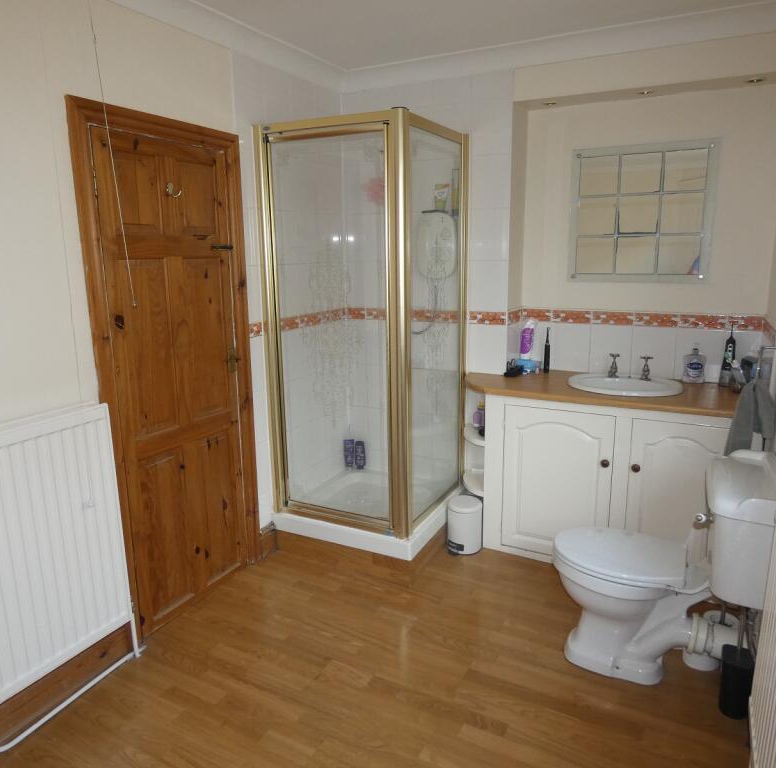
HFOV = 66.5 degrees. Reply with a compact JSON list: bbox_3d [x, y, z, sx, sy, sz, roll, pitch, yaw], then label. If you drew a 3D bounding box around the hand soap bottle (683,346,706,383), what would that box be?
[{"bbox_3d":[1.493,-0.096,2.875,0.097,0.194,0.059,6,14,26],"label":"hand soap bottle"}]

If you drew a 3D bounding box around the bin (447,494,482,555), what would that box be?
[{"bbox_3d":[0.399,0.724,3.071,0.172,0.257,0.183,-1,13,0],"label":"bin"}]

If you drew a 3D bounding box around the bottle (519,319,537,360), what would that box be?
[{"bbox_3d":[0.748,-0.225,3.212,0.077,0.262,0.054,6,14,26],"label":"bottle"}]

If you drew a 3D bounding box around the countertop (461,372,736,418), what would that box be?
[{"bbox_3d":[1.021,0.022,2.893,1.372,0.035,0.545,6,14,26],"label":"countertop"}]

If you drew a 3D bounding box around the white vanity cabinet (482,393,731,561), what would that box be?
[{"bbox_3d":[1.121,0.450,2.952,1.169,0.827,0.525,6,14,26],"label":"white vanity cabinet"}]

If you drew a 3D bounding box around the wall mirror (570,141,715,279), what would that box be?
[{"bbox_3d":[1.226,-0.824,2.892,0.653,0.652,0.025,6,14,26],"label":"wall mirror"}]

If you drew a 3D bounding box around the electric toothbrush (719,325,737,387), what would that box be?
[{"bbox_3d":[1.608,-0.132,2.799,0.065,0.295,0.064,7,15,32],"label":"electric toothbrush"}]

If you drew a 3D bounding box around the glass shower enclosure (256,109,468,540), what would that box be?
[{"bbox_3d":[-0.082,-0.293,3.040,0.755,1.880,0.768,6,14,26],"label":"glass shower enclosure"}]

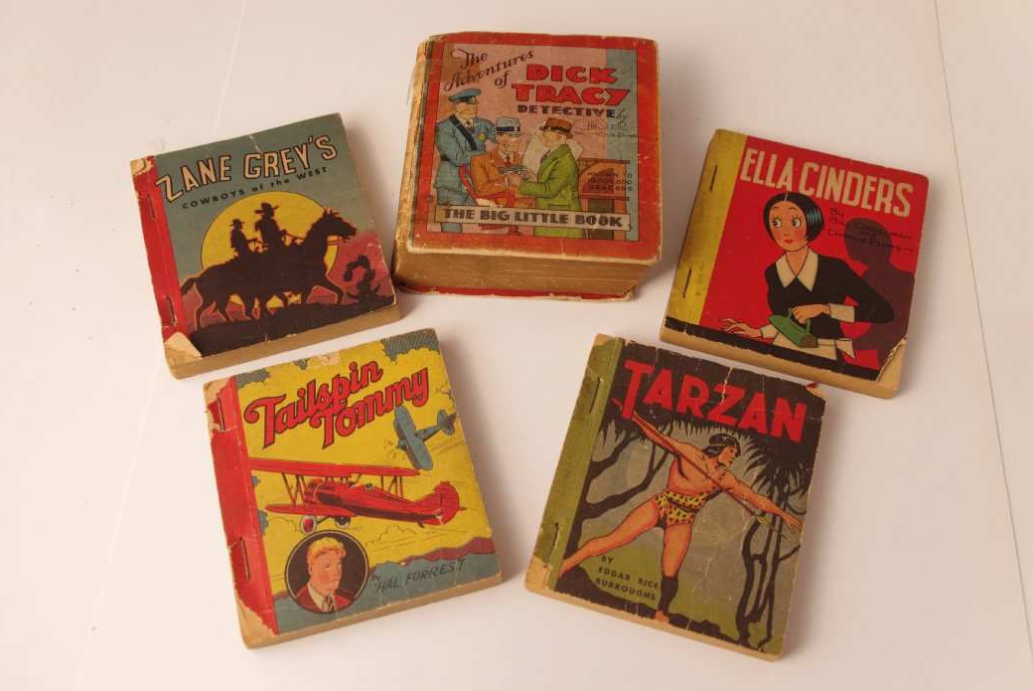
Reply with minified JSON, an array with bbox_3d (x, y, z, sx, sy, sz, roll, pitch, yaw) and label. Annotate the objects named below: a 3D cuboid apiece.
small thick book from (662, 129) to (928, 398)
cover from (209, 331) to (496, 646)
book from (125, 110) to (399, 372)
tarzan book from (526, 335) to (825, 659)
[{"bbox_3d":[0.116,-0.037,0.429,0.093,0.011,0.102,15,64,7],"label":"small thick book"},{"bbox_3d":[-0.063,0.050,0.387,0.092,0.009,0.102,-14,64,-7],"label":"cover"},{"bbox_3d":[-0.105,-0.044,0.432,0.091,0.013,0.100,-15,64,-7],"label":"book"},{"bbox_3d":[0.061,0.053,0.385,0.091,0.010,0.102,14,64,7],"label":"tarzan book"}]

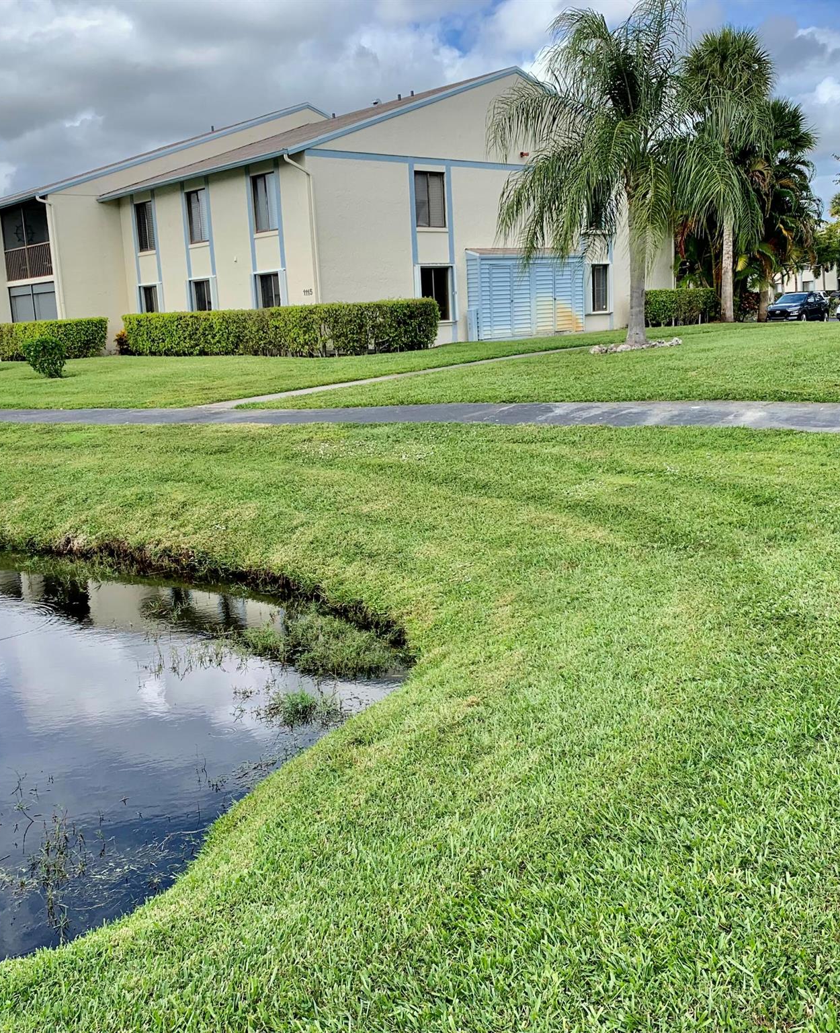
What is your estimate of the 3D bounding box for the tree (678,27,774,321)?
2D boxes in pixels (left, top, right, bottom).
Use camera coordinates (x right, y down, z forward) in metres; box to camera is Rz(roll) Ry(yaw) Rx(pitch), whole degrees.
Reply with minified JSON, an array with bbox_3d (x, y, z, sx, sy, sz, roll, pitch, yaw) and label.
[{"bbox_3d":[12.349,-13.428,41.213,3.700,11.350,3.700,1,12,17],"label":"tree"}]

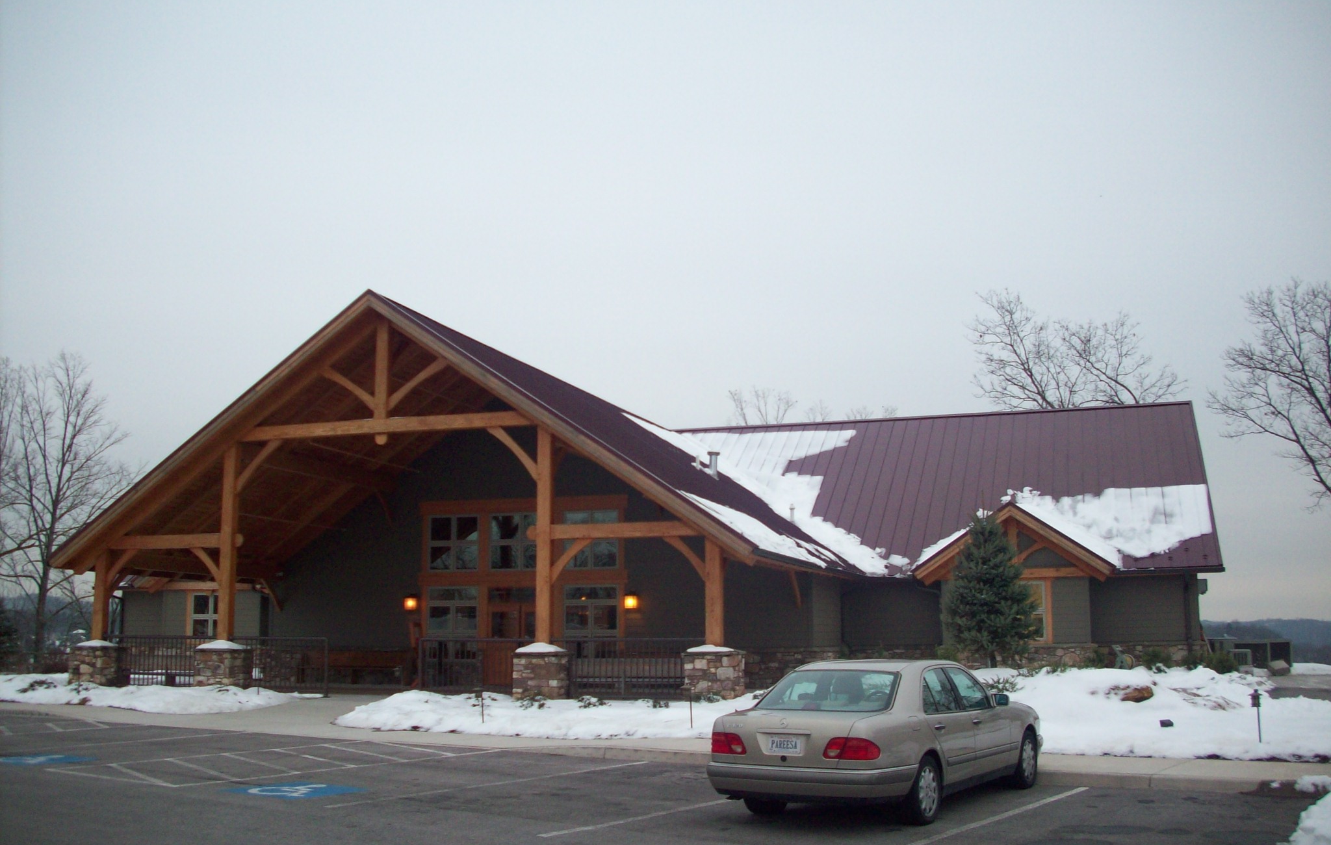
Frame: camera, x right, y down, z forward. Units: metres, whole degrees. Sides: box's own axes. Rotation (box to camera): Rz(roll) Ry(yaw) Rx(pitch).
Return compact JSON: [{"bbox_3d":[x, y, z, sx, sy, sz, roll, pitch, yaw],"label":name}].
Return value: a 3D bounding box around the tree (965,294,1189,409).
[{"bbox_3d":[18.216,2.911,60.639,11.000,17.500,10.500,-3,-9,17],"label":"tree"}]

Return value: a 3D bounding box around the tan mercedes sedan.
[{"bbox_3d":[2.313,3.102,14.337,1.840,1.440,4.800,-6,-9,32],"label":"tan mercedes sedan"}]

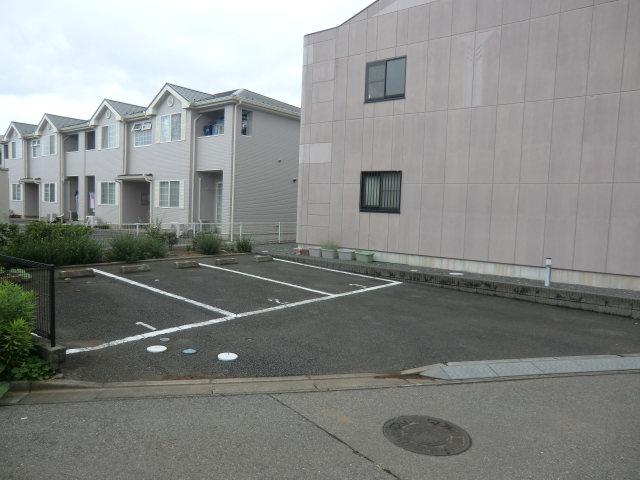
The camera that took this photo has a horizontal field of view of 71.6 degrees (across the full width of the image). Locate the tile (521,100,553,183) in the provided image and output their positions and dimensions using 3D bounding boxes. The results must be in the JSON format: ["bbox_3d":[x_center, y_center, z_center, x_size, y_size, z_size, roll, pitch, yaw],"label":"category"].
[{"bbox_3d":[4.867,-2.179,9.957,0.600,1.823,0.050,5,6,37],"label":"tile"}]

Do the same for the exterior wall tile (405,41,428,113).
[{"bbox_3d":[2.539,-4.247,11.681,0.607,1.817,0.050,5,6,36],"label":"exterior wall tile"}]

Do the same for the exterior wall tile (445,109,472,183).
[{"bbox_3d":[3.436,-2.309,11.040,0.600,1.823,0.050,5,6,37],"label":"exterior wall tile"}]

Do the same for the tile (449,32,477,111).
[{"bbox_3d":[3.519,-4.159,10.973,0.607,1.817,0.050,5,6,36],"label":"tile"}]

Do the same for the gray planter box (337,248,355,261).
[{"bbox_3d":[0.745,0.435,12.880,0.480,0.290,0.270,5,6,36],"label":"gray planter box"}]

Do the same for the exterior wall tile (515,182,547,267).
[{"bbox_3d":[4.825,-0.334,10.124,0.600,1.881,0.050,5,6,37],"label":"exterior wall tile"}]

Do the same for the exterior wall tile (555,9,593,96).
[{"bbox_3d":[5.386,-3.943,9.433,0.600,1.808,0.050,5,6,37],"label":"exterior wall tile"}]

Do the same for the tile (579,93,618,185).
[{"bbox_3d":[5.822,-2.091,9.235,0.600,1.823,0.050,5,6,37],"label":"tile"}]

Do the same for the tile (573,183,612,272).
[{"bbox_3d":[5.778,-0.261,9.397,0.600,1.871,0.060,5,6,37],"label":"tile"}]

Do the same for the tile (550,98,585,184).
[{"bbox_3d":[5.344,-2.145,9.594,0.600,1.827,0.060,5,6,37],"label":"tile"}]

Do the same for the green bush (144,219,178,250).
[{"bbox_3d":[-4.974,-0.138,13.912,1.050,0.920,0.850,0,5,-20],"label":"green bush"}]

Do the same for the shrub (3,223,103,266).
[{"bbox_3d":[-6.354,0.068,10.616,2.050,0.950,1.100,-4,7,-44],"label":"shrub"}]

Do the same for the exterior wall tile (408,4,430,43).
[{"bbox_3d":[2.583,-5.542,11.455,0.600,0.870,0.060,5,6,37],"label":"exterior wall tile"}]

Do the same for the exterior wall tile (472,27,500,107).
[{"bbox_3d":[4.001,-4.117,10.625,0.607,1.817,0.050,5,6,36],"label":"exterior wall tile"}]

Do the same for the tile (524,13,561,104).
[{"bbox_3d":[4.908,-3.999,9.794,0.600,1.809,0.060,5,6,37],"label":"tile"}]

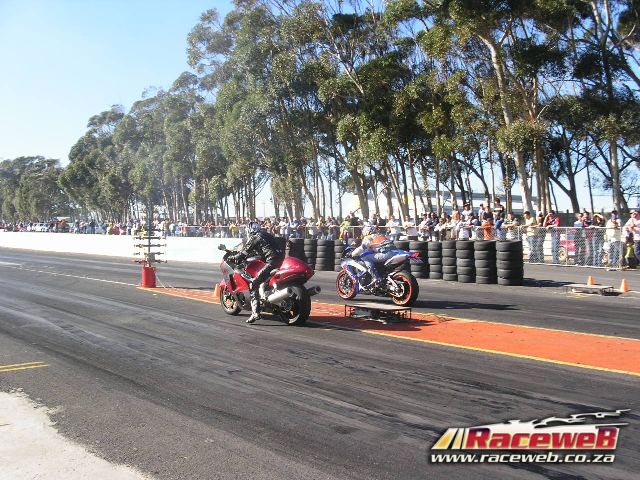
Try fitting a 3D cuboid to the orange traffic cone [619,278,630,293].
[{"bbox_3d":[6.247,0.920,14.374,0.220,0.280,0.220,-1,2,-43],"label":"orange traffic cone"}]

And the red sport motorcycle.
[{"bbox_3d":[-0.800,0.589,10.060,0.740,1.110,2.120,-1,2,-43],"label":"red sport motorcycle"}]

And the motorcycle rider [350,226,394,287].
[{"bbox_3d":[1.015,0.291,12.256,0.630,1.060,0.880,-1,2,-43],"label":"motorcycle rider"}]

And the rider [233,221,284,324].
[{"bbox_3d":[-0.845,0.445,9.988,0.680,1.400,0.930,-1,2,-43],"label":"rider"}]

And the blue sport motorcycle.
[{"bbox_3d":[1.002,0.561,12.276,0.710,1.080,2.030,-1,2,-43],"label":"blue sport motorcycle"}]

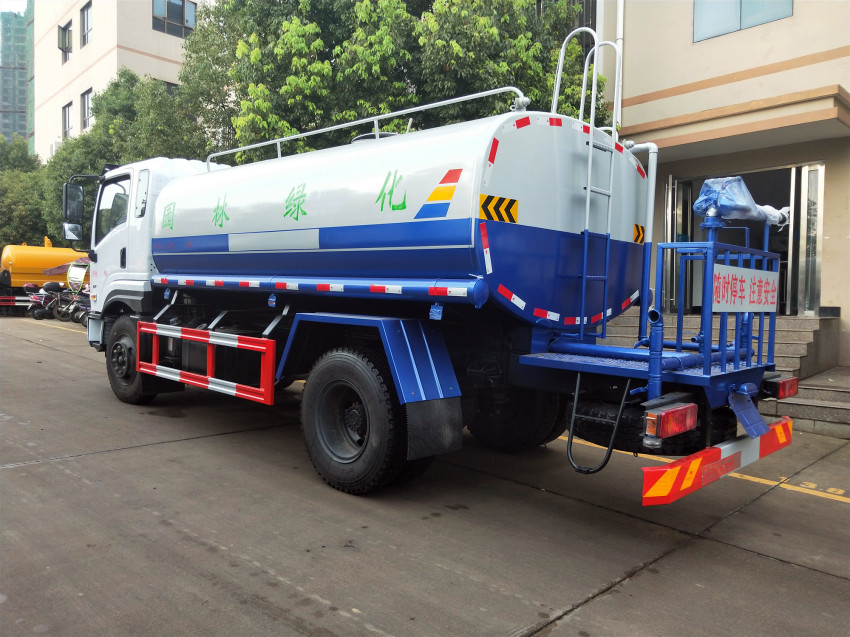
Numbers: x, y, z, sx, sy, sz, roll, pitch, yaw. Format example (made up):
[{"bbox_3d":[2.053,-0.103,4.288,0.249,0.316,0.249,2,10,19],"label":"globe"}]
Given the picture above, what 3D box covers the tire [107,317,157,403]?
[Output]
[{"bbox_3d":[-3.443,0.474,7.228,1.024,1.024,0.286,5,3,44],"label":"tire"}]

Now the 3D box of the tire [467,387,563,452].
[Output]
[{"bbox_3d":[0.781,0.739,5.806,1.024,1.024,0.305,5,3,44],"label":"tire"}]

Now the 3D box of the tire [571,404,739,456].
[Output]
[{"bbox_3d":[1.470,0.633,4.009,1.024,0.276,1.024,5,3,44],"label":"tire"}]

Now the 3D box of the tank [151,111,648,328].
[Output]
[{"bbox_3d":[-0.519,-0.802,5.984,4.706,1.452,2.368,5,3,44],"label":"tank"}]

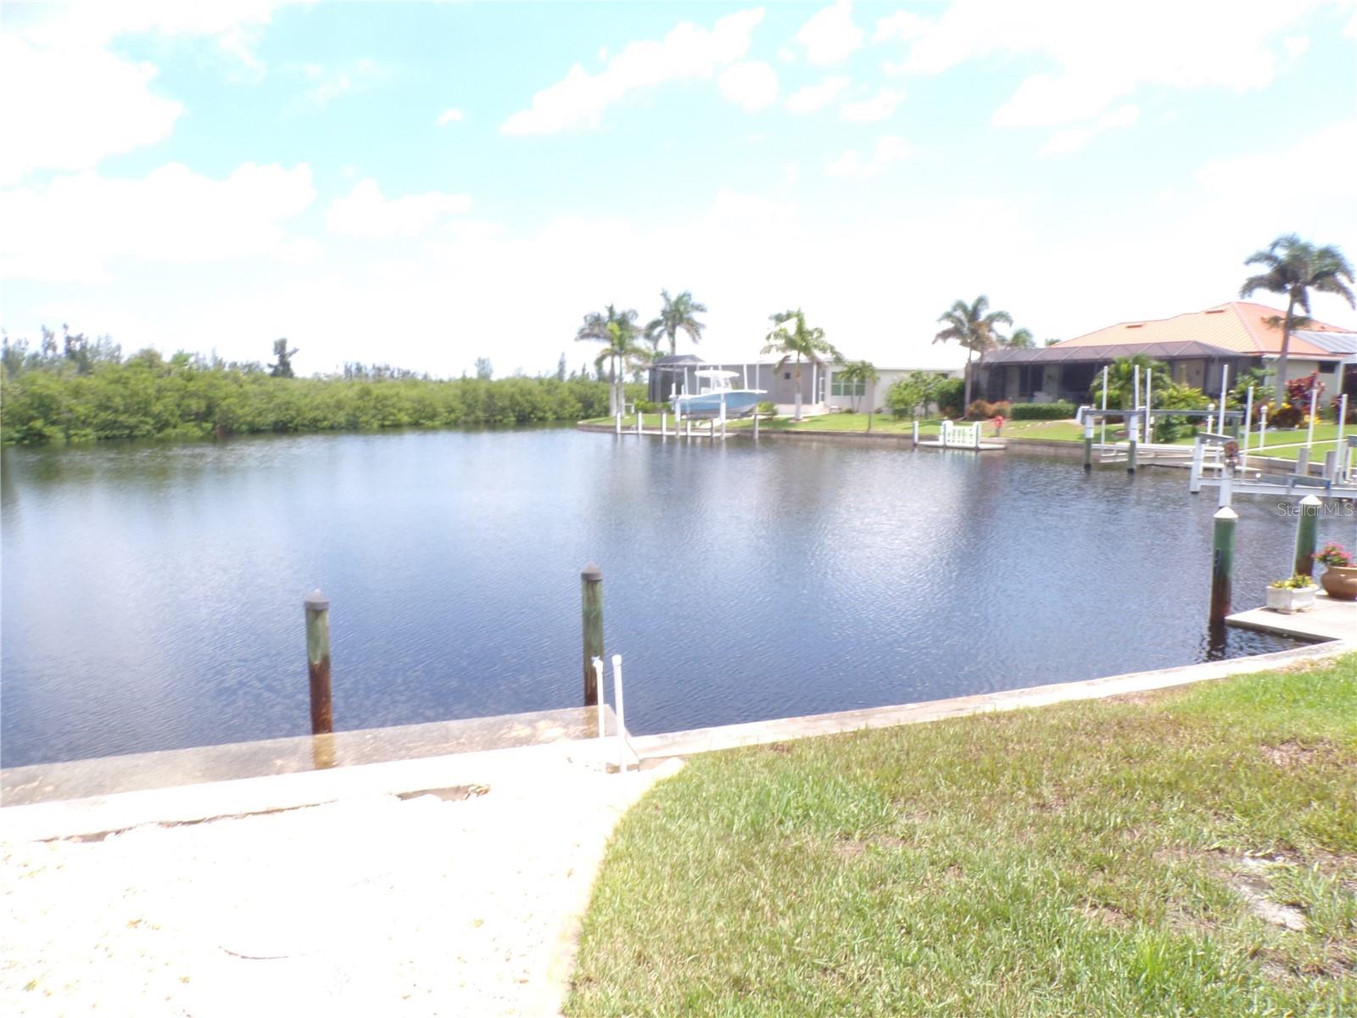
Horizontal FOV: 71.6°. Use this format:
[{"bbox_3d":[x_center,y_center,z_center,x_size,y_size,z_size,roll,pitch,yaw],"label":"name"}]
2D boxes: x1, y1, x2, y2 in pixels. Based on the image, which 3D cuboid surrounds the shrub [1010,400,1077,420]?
[{"bbox_3d":[19.603,-5.246,50.500,3.300,1.020,1.200,6,9,40],"label":"shrub"}]

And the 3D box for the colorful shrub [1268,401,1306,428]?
[{"bbox_3d":[24.598,-3.768,38.000,1.541,1.060,1.400,0,7,0],"label":"colorful shrub"}]

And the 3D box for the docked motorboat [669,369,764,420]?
[{"bbox_3d":[2.387,-6.875,56.500,7.200,3.000,2.500,6,9,38],"label":"docked motorboat"}]

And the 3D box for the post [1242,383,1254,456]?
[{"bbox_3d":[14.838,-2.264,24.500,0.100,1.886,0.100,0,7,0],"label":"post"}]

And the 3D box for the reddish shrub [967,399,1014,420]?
[{"bbox_3d":[16.691,-5.299,50.300,2.494,1.122,1.900,0,7,0],"label":"reddish shrub"}]

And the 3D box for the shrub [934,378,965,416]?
[{"bbox_3d":[15.978,-6.579,55.500,1.800,2.300,1.800,2,7,16],"label":"shrub"}]

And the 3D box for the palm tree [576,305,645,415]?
[{"bbox_3d":[-4.579,-10.053,63.500,4.651,7.367,4.400,0,7,0],"label":"palm tree"}]

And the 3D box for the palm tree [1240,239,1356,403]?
[{"bbox_3d":[27.590,-8.021,42.000,5.000,8.400,5.000,5,8,33],"label":"palm tree"}]

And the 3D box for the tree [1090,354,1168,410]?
[{"bbox_3d":[19.873,-5.050,41.500,3.300,3.600,3.300,4,8,26],"label":"tree"}]

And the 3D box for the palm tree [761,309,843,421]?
[{"bbox_3d":[7.285,-8.505,55.500,4.878,6.501,4.600,0,7,0],"label":"palm tree"}]

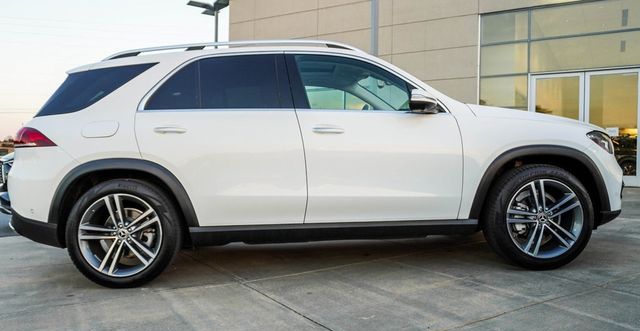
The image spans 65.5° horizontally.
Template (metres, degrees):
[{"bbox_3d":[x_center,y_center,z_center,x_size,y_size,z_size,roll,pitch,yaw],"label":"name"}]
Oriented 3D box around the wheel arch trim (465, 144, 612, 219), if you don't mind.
[{"bbox_3d":[1.577,0.109,3.614,1.040,0.510,0.120,-2,1,-4],"label":"wheel arch trim"}]

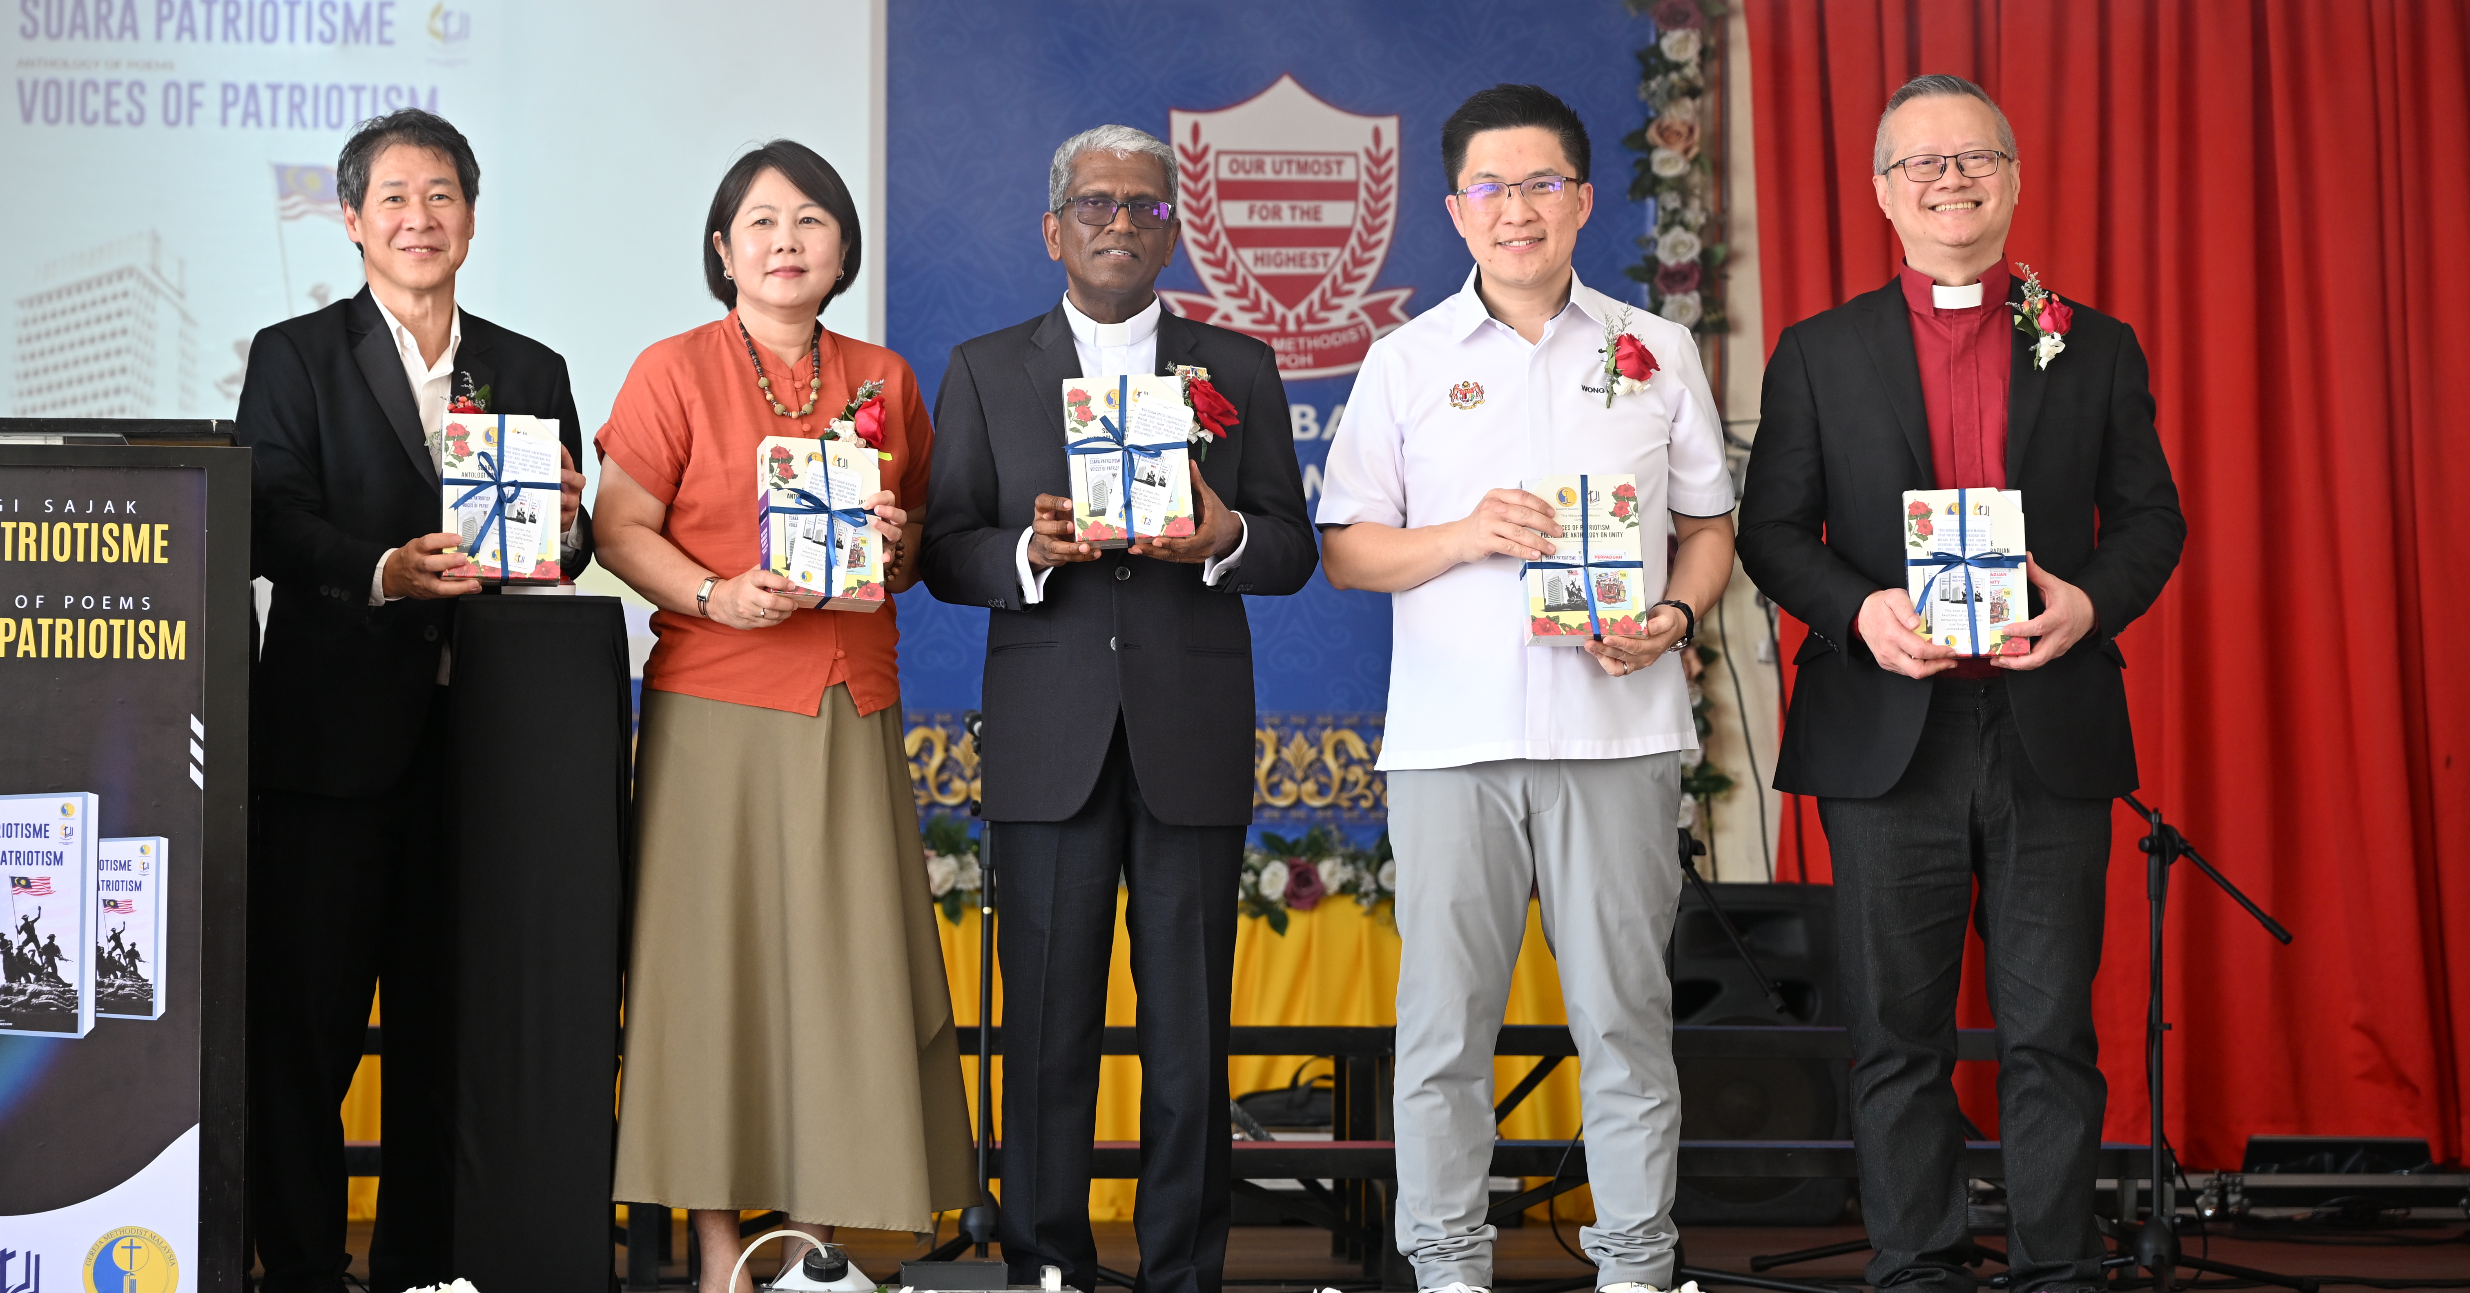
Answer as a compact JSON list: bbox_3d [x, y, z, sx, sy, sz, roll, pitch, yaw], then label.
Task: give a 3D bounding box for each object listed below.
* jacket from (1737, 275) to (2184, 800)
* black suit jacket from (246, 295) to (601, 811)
[{"bbox_3d":[0.923,-0.139,10.470,0.560,0.670,0.380,0,-2,-3],"label":"jacket"},{"bbox_3d":[-1.078,-0.132,10.820,0.480,0.690,0.340,0,1,-12],"label":"black suit jacket"}]

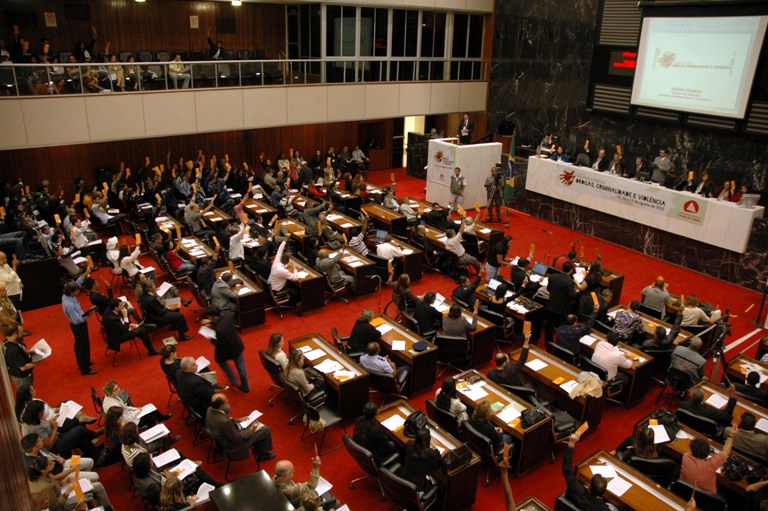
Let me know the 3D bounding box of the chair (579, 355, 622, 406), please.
[{"bbox_3d":[3.636,2.108,9.626,0.620,0.920,0.600,-16,28,-37],"label":"chair"}]

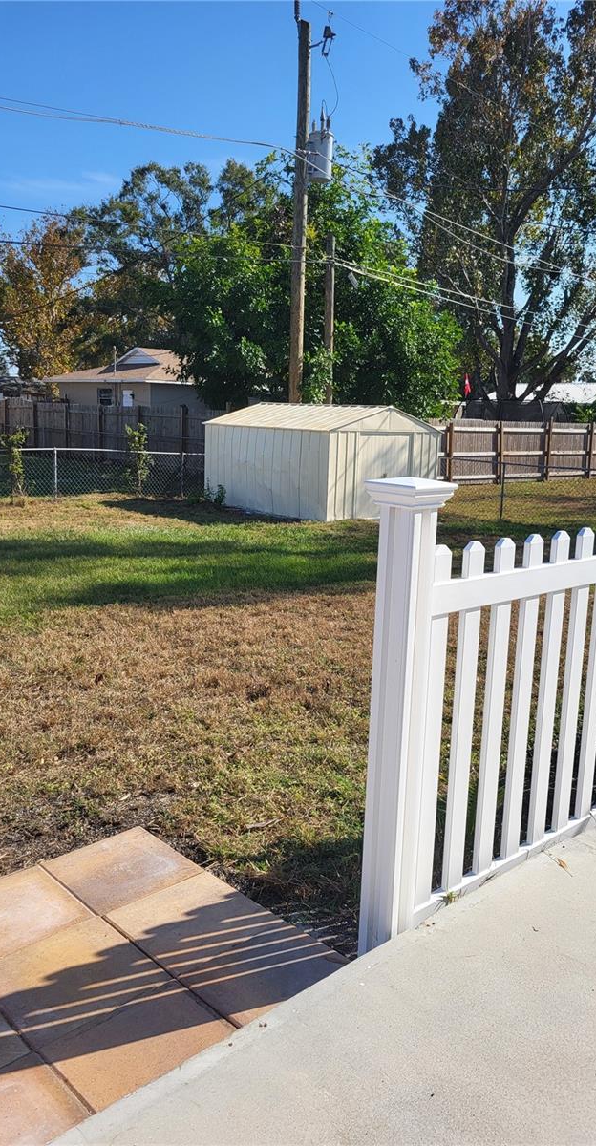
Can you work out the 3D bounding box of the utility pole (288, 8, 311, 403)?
[{"bbox_3d":[0.018,-7.317,20.339,0.340,10.940,0.340,1,10,0],"label":"utility pole"}]

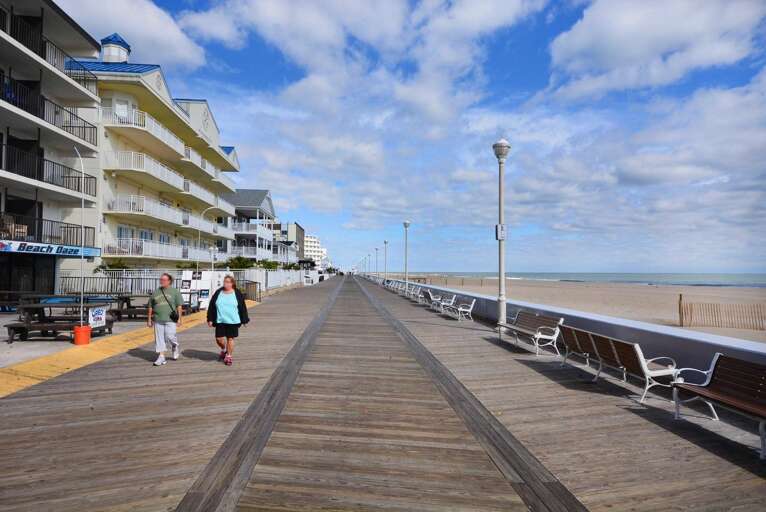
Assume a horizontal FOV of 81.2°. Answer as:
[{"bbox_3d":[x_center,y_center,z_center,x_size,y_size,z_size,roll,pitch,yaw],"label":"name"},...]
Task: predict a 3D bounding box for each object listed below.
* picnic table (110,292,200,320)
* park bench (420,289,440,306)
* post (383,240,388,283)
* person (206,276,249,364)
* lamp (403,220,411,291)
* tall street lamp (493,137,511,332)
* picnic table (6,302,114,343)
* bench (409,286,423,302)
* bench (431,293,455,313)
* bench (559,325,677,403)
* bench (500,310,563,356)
[{"bbox_3d":[-8.478,1.890,16.550,2.100,0.760,1.500,1,-2,-14],"label":"picnic table"},{"bbox_3d":[2.343,2.106,21.863,0.660,0.780,2.250,0,-2,-4],"label":"park bench"},{"bbox_3d":[0.373,0.900,53.229,0.520,5.500,0.520,0,-2,-4],"label":"post"},{"bbox_3d":[-2.906,1.173,8.392,0.700,1.620,0.480,1,-2,-12],"label":"person"},{"bbox_3d":[1.775,0.168,33.336,0.520,5.500,0.520,0,-2,-4],"label":"lamp"},{"bbox_3d":[3.448,-0.582,12.952,0.500,5.500,0.500,0,-2,-4],"label":"tall street lamp"},{"bbox_3d":[-8.190,1.701,11.411,1.870,0.760,1.500,1,-2,-16],"label":"picnic table"},{"bbox_3d":[1.929,2.308,27.342,0.660,0.780,2.250,0,-2,-4],"label":"bench"},{"bbox_3d":[2.562,2.000,18.972,0.660,0.780,2.250,0,-2,-4],"label":"bench"},{"bbox_3d":[3.472,1.557,6.928,0.660,0.780,2.250,0,-2,-4],"label":"bench"},{"bbox_3d":[3.227,1.676,10.165,0.660,0.780,2.270,0,-2,-4],"label":"bench"}]

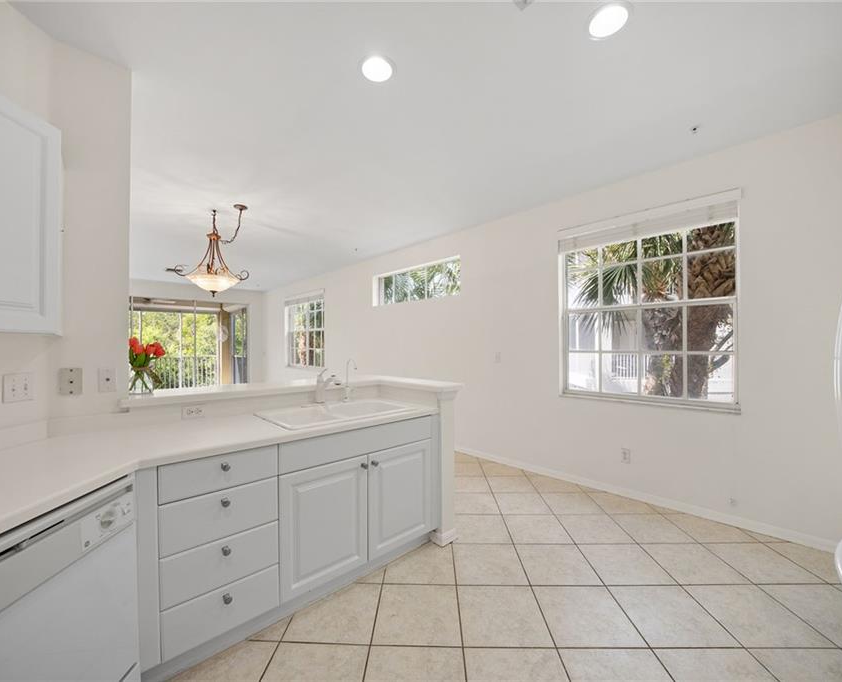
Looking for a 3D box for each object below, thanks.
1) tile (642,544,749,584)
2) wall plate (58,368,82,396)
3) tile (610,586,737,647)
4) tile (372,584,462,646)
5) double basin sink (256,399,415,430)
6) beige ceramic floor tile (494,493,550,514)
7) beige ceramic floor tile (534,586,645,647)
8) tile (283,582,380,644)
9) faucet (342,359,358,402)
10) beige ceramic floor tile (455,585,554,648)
[{"bbox_3d":[1.632,1.341,2.056,0.405,0.012,0.385,0,0,-1],"label":"tile"},{"bbox_3d":[-1.612,0.190,1.570,0.077,0.124,0.008,0,0,-41],"label":"wall plate"},{"bbox_3d":[1.209,1.341,1.672,0.405,0.012,0.385,0,0,-1],"label":"tile"},{"bbox_3d":[-0.012,1.341,1.679,0.405,0.012,0.385,0,0,-1],"label":"tile"},{"bbox_3d":[-0.516,0.525,2.125,0.820,0.190,0.530,0,0,-44],"label":"double basin sink"},{"bbox_3d":[0.826,1.341,2.804,0.405,0.012,0.385,0,0,-1],"label":"beige ceramic floor tile"},{"bbox_3d":[0.801,1.341,1.671,0.405,0.012,0.385,0,0,-1],"label":"beige ceramic floor tile"},{"bbox_3d":[-0.417,1.341,1.693,0.405,0.012,0.385,0,0,-1],"label":"tile"},{"bbox_3d":[-0.510,0.280,2.385,0.055,0.310,0.130,0,0,-44],"label":"faucet"},{"bbox_3d":[0.393,1.341,1.672,0.405,0.012,0.385,0,0,-1],"label":"beige ceramic floor tile"}]

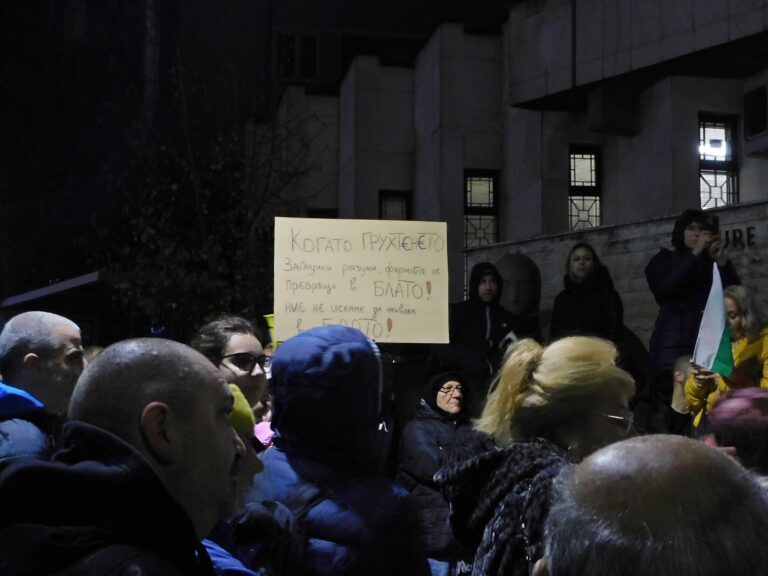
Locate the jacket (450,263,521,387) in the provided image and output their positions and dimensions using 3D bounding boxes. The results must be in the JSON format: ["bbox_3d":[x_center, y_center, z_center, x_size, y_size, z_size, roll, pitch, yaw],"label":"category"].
[{"bbox_3d":[0.698,0.258,9.000,0.540,0.850,0.360,1,-4,-10],"label":"jacket"}]

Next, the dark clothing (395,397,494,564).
[{"bbox_3d":[0.332,1.011,6.950,0.540,0.820,0.370,3,-4,-30],"label":"dark clothing"}]

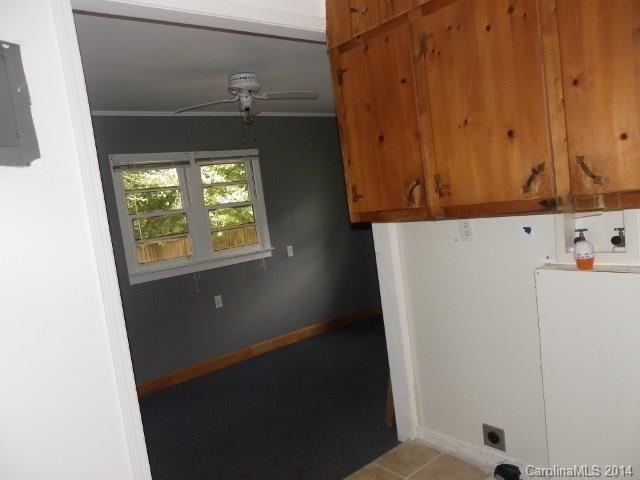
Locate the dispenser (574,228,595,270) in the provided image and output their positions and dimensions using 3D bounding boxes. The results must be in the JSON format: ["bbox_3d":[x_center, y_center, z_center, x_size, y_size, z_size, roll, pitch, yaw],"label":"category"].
[{"bbox_3d":[1.011,0.034,1.843,0.065,0.157,0.047,-2,7,42],"label":"dispenser"}]

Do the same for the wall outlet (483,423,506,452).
[{"bbox_3d":[0.869,0.985,2.392,0.012,0.115,0.115,-11,7,-38],"label":"wall outlet"}]

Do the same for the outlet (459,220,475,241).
[{"bbox_3d":[0.712,-0.050,2.331,0.010,0.115,0.072,-11,7,-38],"label":"outlet"}]

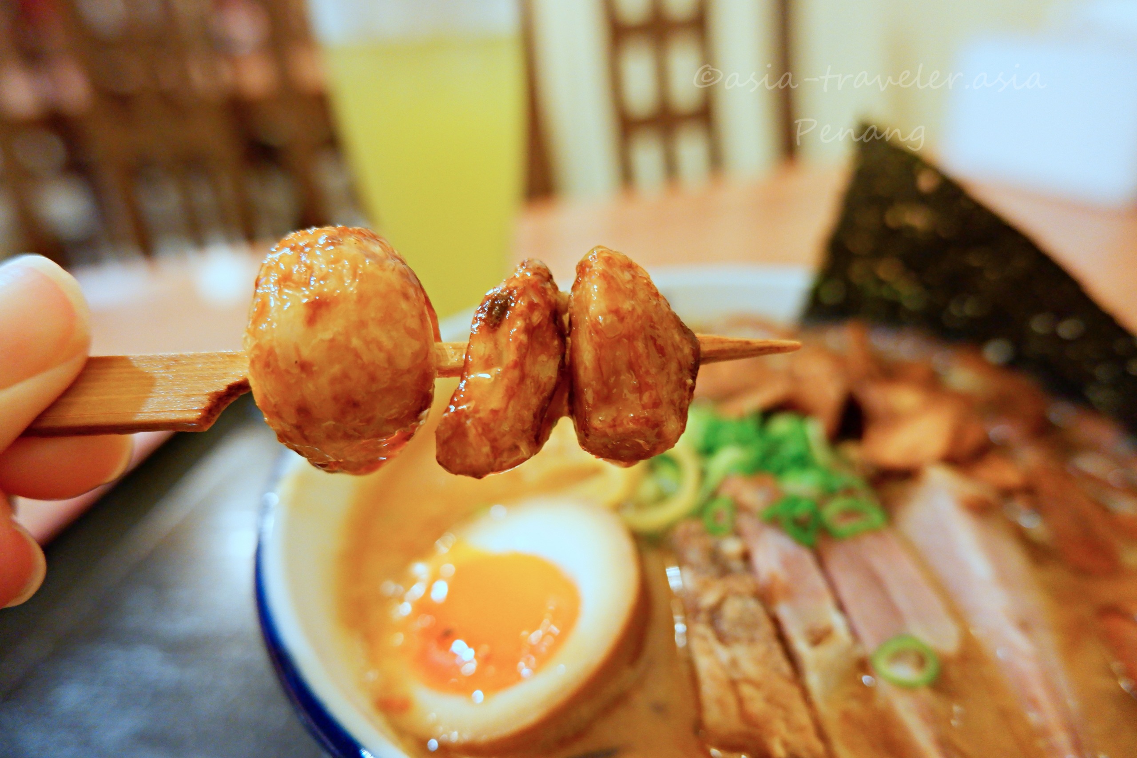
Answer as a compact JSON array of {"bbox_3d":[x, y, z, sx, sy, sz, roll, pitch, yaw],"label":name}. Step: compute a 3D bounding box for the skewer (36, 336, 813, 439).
[{"bbox_3d":[-0.028,0.001,0.091,0.116,0.003,0.010,-2,59,-1],"label":"skewer"}]

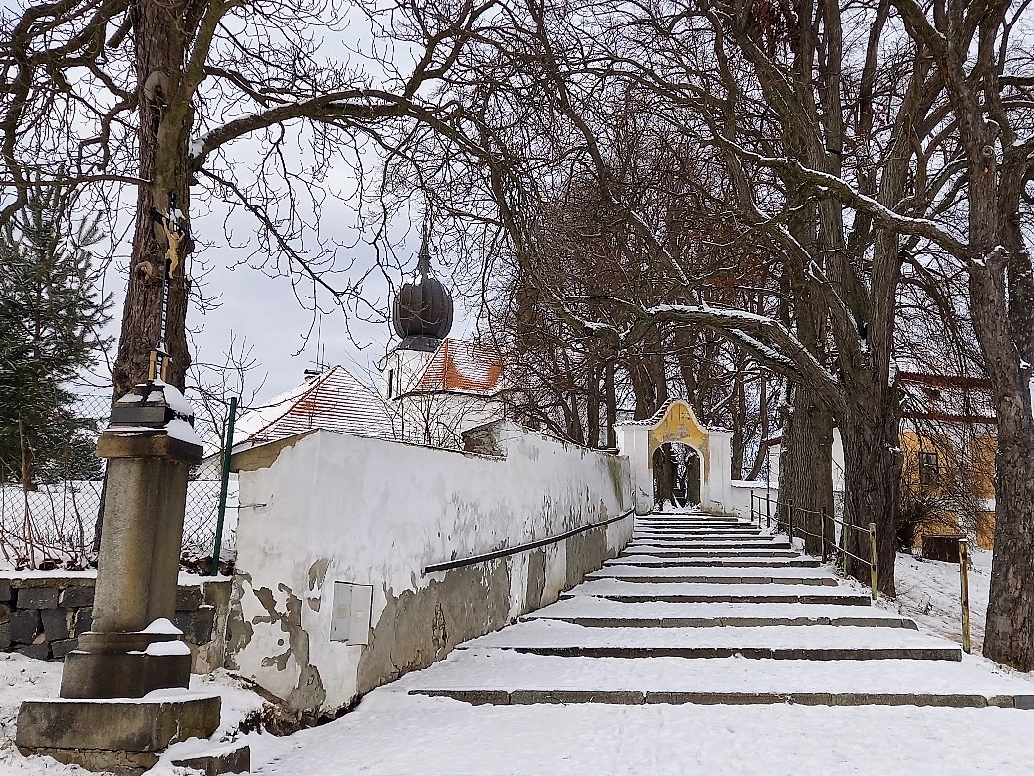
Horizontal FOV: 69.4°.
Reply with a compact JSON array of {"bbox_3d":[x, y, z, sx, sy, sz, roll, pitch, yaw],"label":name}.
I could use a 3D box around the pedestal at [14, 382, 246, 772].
[{"bbox_3d":[-2.358,1.097,4.732,0.840,2.180,0.840,0,-9,6],"label":"pedestal"}]

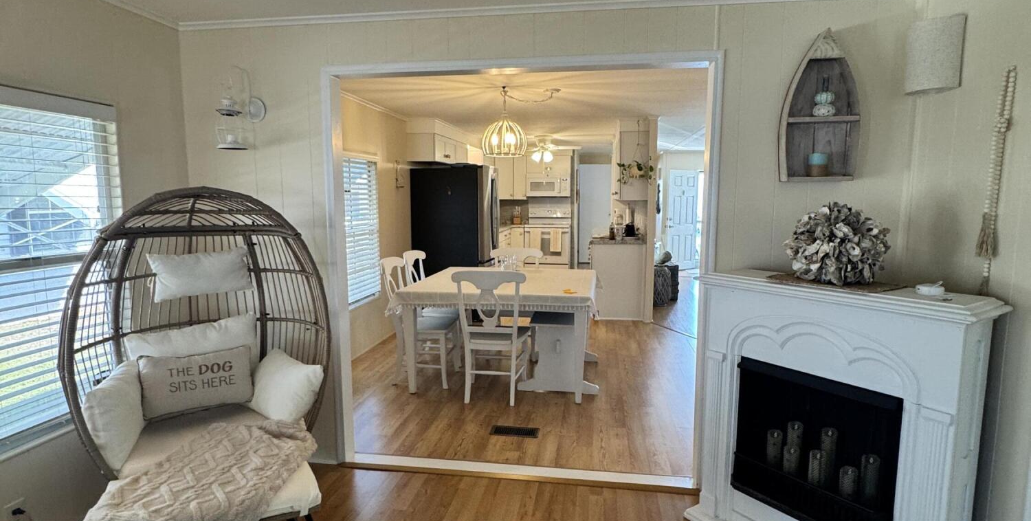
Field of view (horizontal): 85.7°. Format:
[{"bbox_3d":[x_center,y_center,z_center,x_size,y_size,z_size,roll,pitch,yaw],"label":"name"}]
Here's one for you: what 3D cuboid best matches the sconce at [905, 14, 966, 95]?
[{"bbox_3d":[1.614,-0.789,2.179,0.125,0.260,0.240,1,7,9],"label":"sconce"}]

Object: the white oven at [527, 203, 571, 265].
[{"bbox_3d":[0.601,-0.282,9.716,0.765,1.200,0.680,1,7,9],"label":"white oven"}]

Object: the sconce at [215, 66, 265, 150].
[{"bbox_3d":[-1.355,-0.744,2.743,0.160,0.400,0.270,1,7,9],"label":"sconce"}]

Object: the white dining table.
[{"bbox_3d":[-0.049,0.538,4.572,1.380,0.765,1.370,1,7,9],"label":"white dining table"}]

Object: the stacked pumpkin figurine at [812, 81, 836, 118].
[{"bbox_3d":[1.294,-0.682,2.330,0.086,0.160,0.086,1,7,8],"label":"stacked pumpkin figurine"}]

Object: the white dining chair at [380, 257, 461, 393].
[{"bbox_3d":[-0.714,0.464,4.369,0.530,0.955,0.500,1,7,9],"label":"white dining chair"}]

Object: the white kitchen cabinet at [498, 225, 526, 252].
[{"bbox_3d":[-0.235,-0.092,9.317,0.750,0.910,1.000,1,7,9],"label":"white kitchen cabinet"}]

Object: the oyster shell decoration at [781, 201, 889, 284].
[{"bbox_3d":[1.222,-0.067,2.104,0.350,0.310,0.350,1,7,9],"label":"oyster shell decoration"}]

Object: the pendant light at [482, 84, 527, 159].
[{"bbox_3d":[-0.086,-1.083,4.338,0.360,0.560,0.360,1,7,9],"label":"pendant light"}]

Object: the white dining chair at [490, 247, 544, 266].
[{"bbox_3d":[-0.025,0.378,5.121,0.500,0.955,0.530,1,7,9],"label":"white dining chair"}]

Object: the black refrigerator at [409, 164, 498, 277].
[{"bbox_3d":[-0.654,-0.186,6.457,0.860,1.760,0.890,1,7,9],"label":"black refrigerator"}]

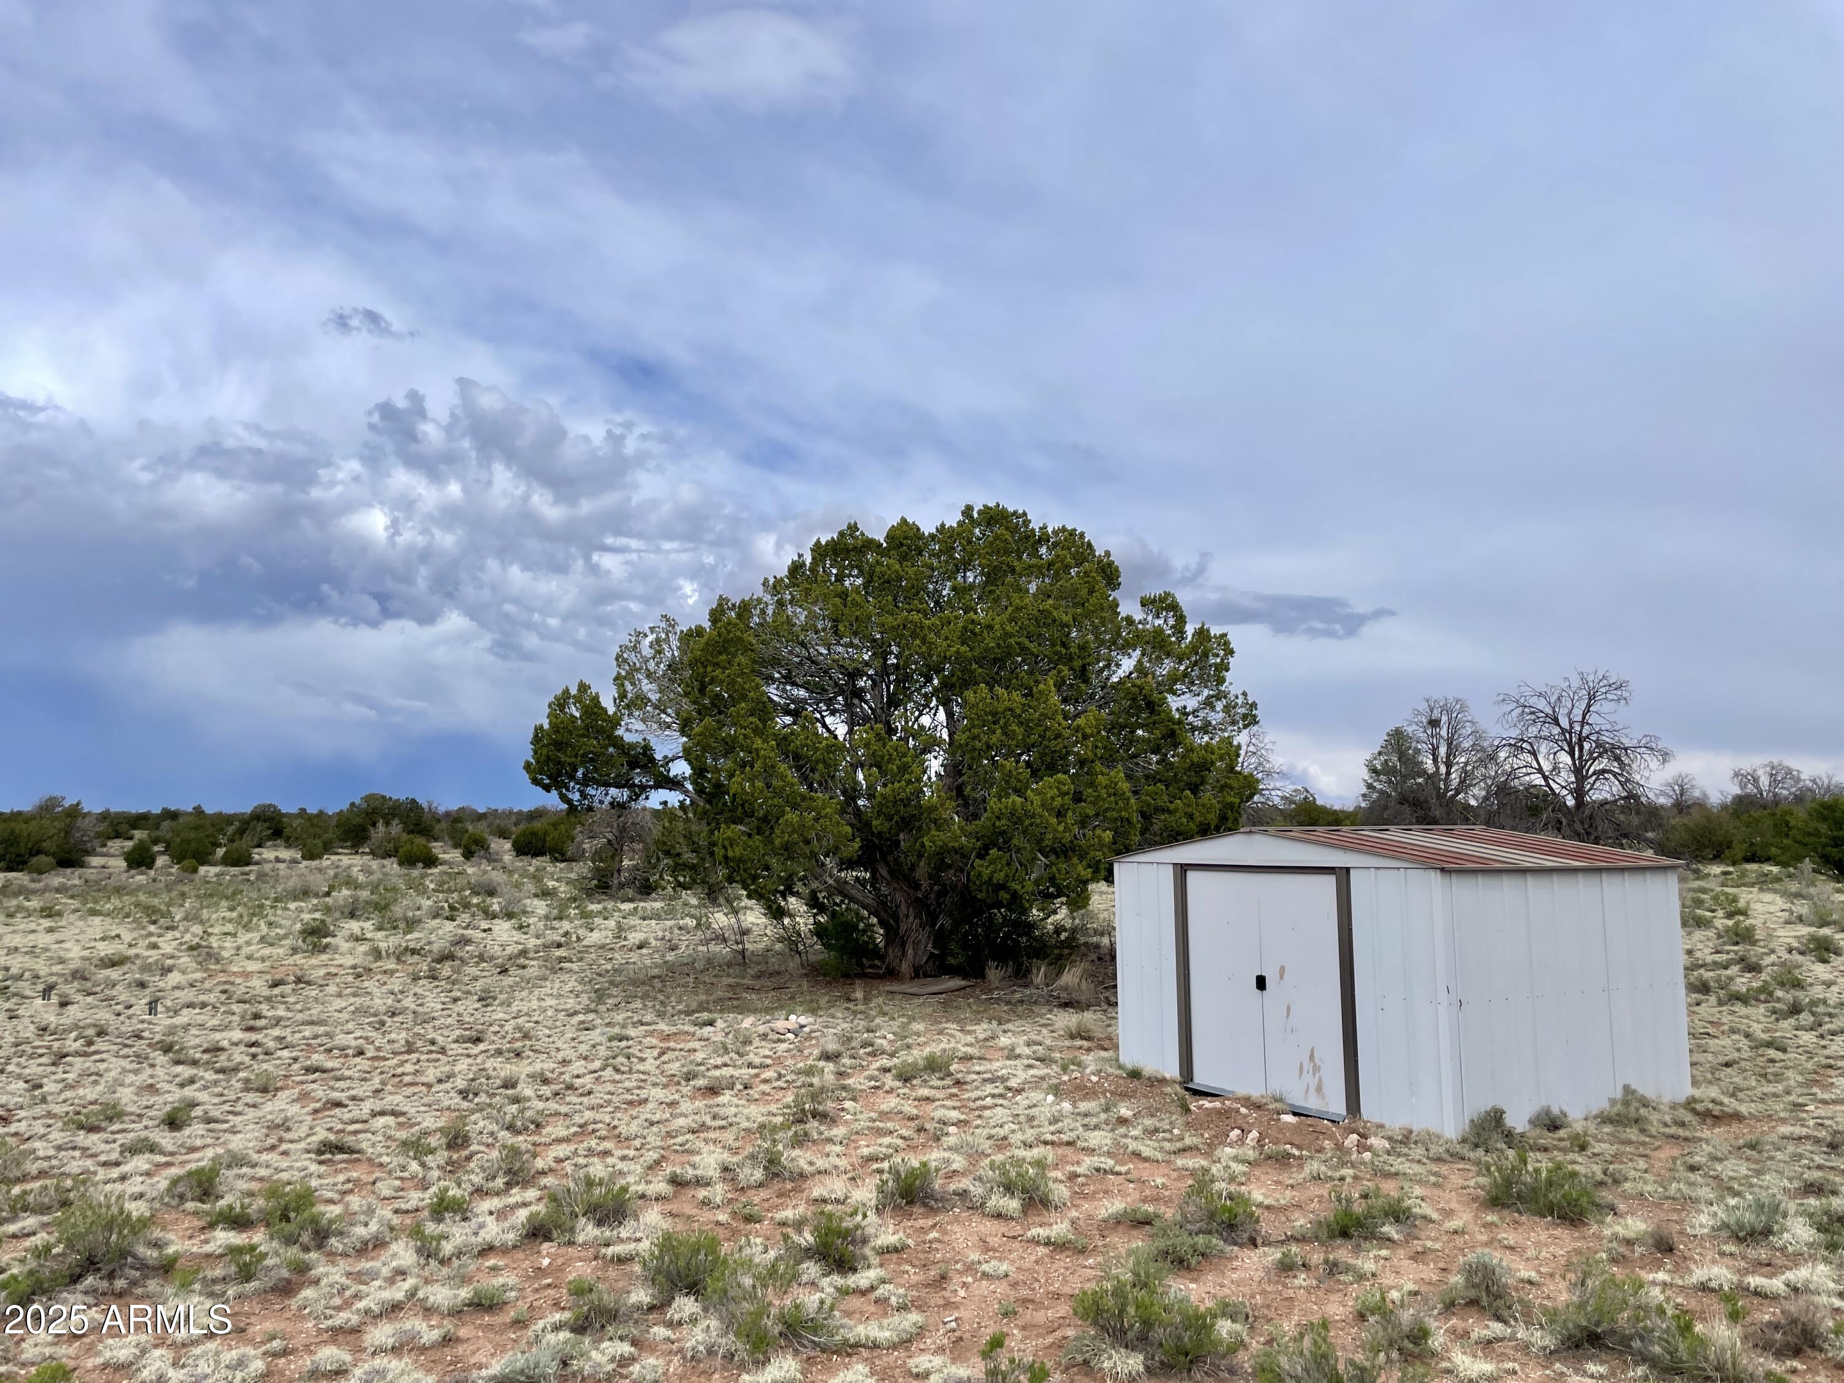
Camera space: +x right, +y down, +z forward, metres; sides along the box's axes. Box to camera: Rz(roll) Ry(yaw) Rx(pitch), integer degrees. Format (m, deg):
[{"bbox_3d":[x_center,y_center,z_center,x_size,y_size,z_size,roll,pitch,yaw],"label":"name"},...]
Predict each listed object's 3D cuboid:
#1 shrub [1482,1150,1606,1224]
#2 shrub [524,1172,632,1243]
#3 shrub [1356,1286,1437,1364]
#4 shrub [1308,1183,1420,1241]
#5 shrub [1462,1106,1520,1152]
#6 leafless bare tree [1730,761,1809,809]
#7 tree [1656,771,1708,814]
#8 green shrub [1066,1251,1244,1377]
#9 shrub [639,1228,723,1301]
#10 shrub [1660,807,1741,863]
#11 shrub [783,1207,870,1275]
[{"bbox_3d":[2.814,2.213,6.255,0.510,0.269,0.443,-3,-7,23],"label":"shrub"},{"bbox_3d":[-1.462,2.204,5.960,0.458,0.236,0.366,1,-6,-13],"label":"shrub"},{"bbox_3d":[1.544,2.056,4.526,0.262,0.212,0.236,-2,-6,18],"label":"shrub"},{"bbox_3d":[1.871,2.205,5.902,0.456,0.200,0.342,-2,-6,17],"label":"shrub"},{"bbox_3d":[3.079,2.363,7.507,0.313,0.216,0.282,-2,-6,22],"label":"shrub"},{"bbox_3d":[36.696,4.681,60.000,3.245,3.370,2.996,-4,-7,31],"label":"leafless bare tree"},{"bbox_3d":[48.238,7.597,88.000,2.970,5.034,2.821,-3,-7,28],"label":"tree"},{"bbox_3d":[0.754,1.994,4.497,0.573,0.314,0.459,-1,-6,9],"label":"green shrub"},{"bbox_3d":[-0.893,2.123,5.184,0.311,0.224,0.296,1,-6,-9],"label":"shrub"},{"bbox_3d":[31.483,5.796,56.000,2.843,2.213,2.559,-3,-7,29],"label":"shrub"},{"bbox_3d":[-0.372,2.149,5.468,0.334,0.228,0.300,0,-6,-4],"label":"shrub"}]

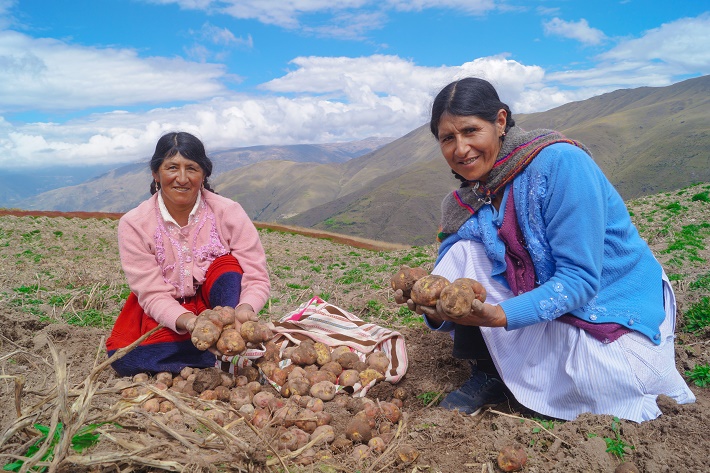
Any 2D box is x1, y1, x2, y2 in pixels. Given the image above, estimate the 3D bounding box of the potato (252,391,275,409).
[{"bbox_3d":[-0.237,0.423,1.380,0.056,0.046,0.050,0,3,0],"label":"potato"}]

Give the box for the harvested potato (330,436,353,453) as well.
[{"bbox_3d":[-0.028,0.438,1.120,0.045,0.036,0.042,0,3,0],"label":"harvested potato"}]

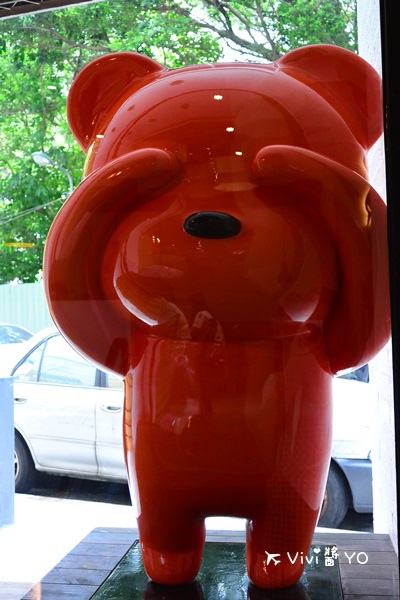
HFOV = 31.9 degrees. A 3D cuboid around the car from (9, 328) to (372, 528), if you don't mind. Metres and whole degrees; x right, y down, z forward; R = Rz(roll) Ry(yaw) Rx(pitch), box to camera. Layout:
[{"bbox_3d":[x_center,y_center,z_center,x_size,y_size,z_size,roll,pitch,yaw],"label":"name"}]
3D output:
[{"bbox_3d":[-0.174,0.842,5.708,4.380,1.410,1.690,-1,1,27],"label":"car"}]

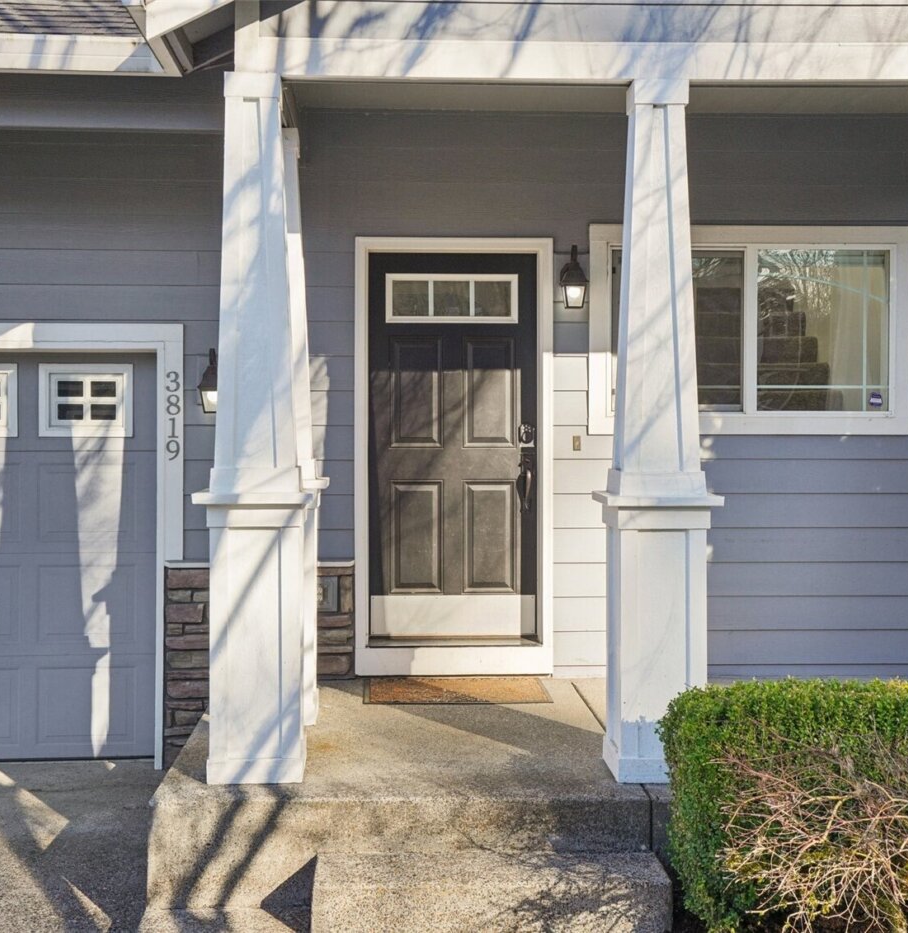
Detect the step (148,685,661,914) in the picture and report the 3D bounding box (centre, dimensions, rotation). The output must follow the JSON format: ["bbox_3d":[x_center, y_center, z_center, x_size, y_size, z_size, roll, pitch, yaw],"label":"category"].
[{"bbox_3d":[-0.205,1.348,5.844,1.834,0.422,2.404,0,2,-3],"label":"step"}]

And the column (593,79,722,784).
[{"bbox_3d":[0.785,-0.139,5.266,0.436,2.641,0.436,0,2,-3],"label":"column"}]

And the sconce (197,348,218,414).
[{"bbox_3d":[-1.214,-0.429,6.840,0.140,0.332,0.190,0,2,-3],"label":"sconce"}]

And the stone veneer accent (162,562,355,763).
[{"bbox_3d":[-1.000,1.014,6.961,0.981,1.053,0.080,0,2,-3],"label":"stone veneer accent"}]

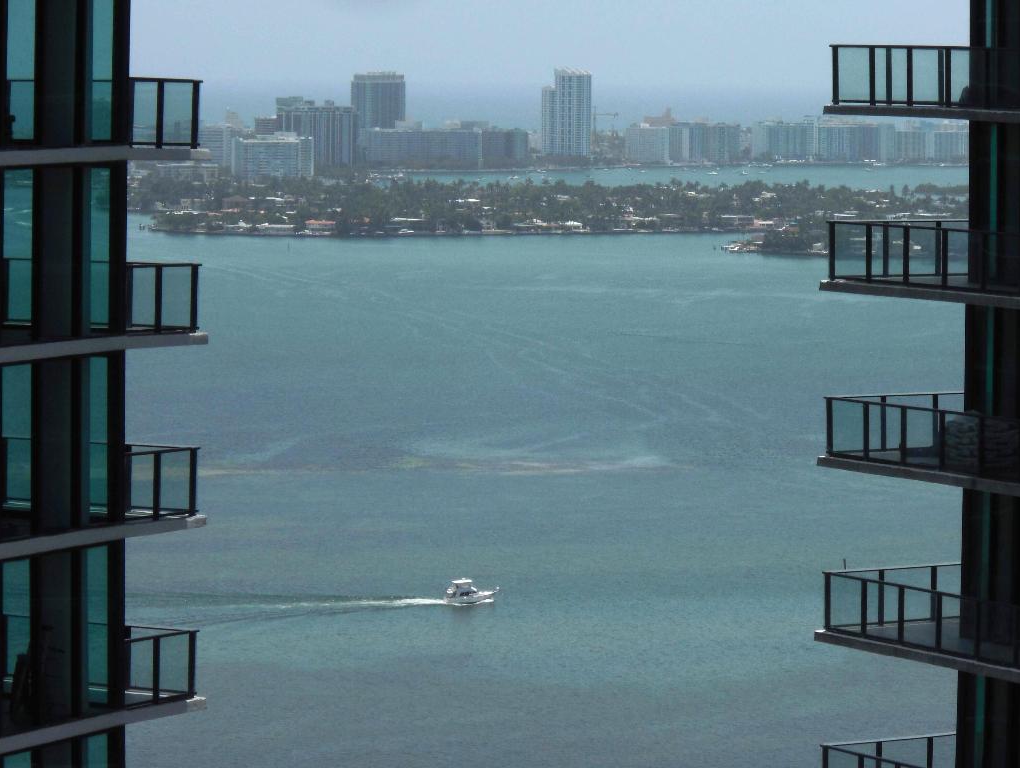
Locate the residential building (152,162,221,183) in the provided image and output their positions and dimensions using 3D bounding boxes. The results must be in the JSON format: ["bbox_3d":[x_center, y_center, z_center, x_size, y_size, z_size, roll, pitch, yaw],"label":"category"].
[{"bbox_3d":[-290.019,-186.950,4137.097,55.000,18.000,24.000,0,4,-14],"label":"residential building"}]

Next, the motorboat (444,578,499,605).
[{"bbox_3d":[-8.381,45.467,1008.500,11.700,5.300,3.900,0,4,-17],"label":"motorboat"}]

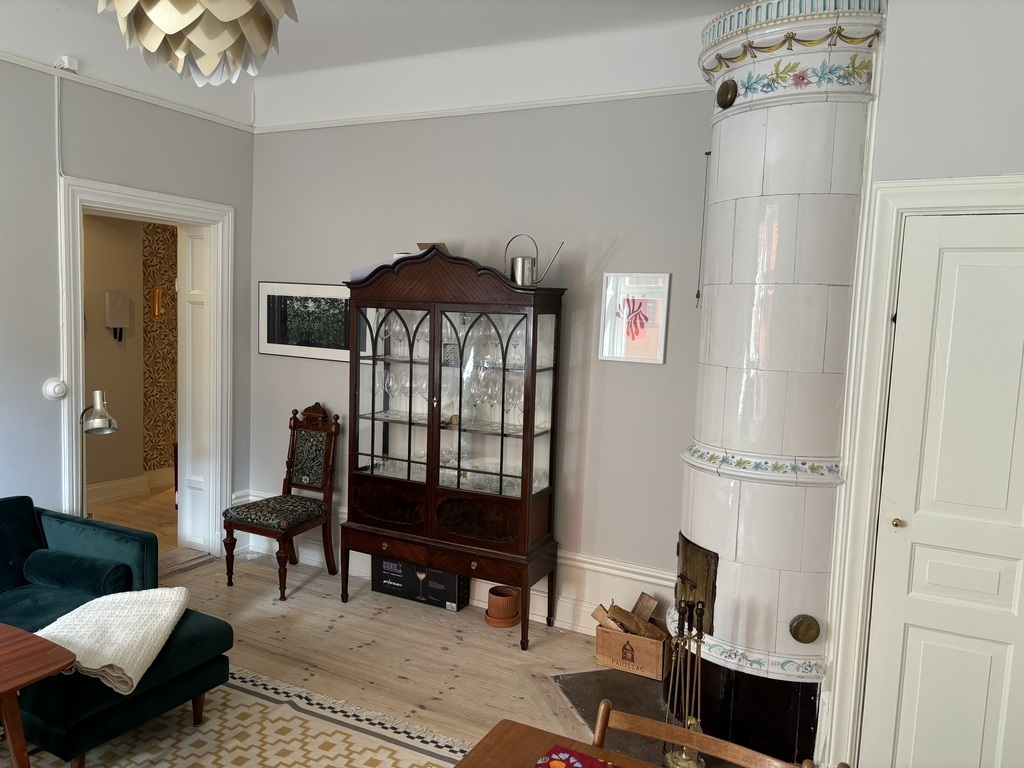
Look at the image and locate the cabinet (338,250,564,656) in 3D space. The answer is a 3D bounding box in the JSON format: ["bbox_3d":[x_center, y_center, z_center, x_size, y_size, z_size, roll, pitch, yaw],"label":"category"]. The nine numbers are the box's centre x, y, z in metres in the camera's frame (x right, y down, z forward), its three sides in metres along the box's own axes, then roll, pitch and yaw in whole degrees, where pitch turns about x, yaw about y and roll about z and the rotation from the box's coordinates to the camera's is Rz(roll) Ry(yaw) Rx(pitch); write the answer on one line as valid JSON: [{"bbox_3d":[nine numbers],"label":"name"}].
[{"bbox_3d":[-0.337,0.276,4.100,1.157,1.962,0.373,5,6,27],"label":"cabinet"}]

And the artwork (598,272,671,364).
[{"bbox_3d":[0.602,-0.324,3.786,0.332,0.432,0.020,5,6,27],"label":"artwork"}]

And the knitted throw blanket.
[{"bbox_3d":[-1.487,0.934,2.800,0.410,0.174,0.682,1,6,-11],"label":"knitted throw blanket"}]

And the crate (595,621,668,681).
[{"bbox_3d":[0.601,1.244,3.687,0.324,0.188,0.254,5,6,27],"label":"crate"}]

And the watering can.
[{"bbox_3d":[0.109,-0.606,3.805,0.308,0.266,0.125,4,6,20],"label":"watering can"}]

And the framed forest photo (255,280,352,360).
[{"bbox_3d":[-1.199,-0.383,4.727,0.945,0.460,0.020,5,6,27],"label":"framed forest photo"}]

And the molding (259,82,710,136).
[{"bbox_3d":[-0.339,-1.478,4.196,2.872,0.036,0.030,5,6,27],"label":"molding"}]

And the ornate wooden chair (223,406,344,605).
[{"bbox_3d":[-1.329,0.649,4.552,0.462,1.049,0.531,5,6,27],"label":"ornate wooden chair"}]

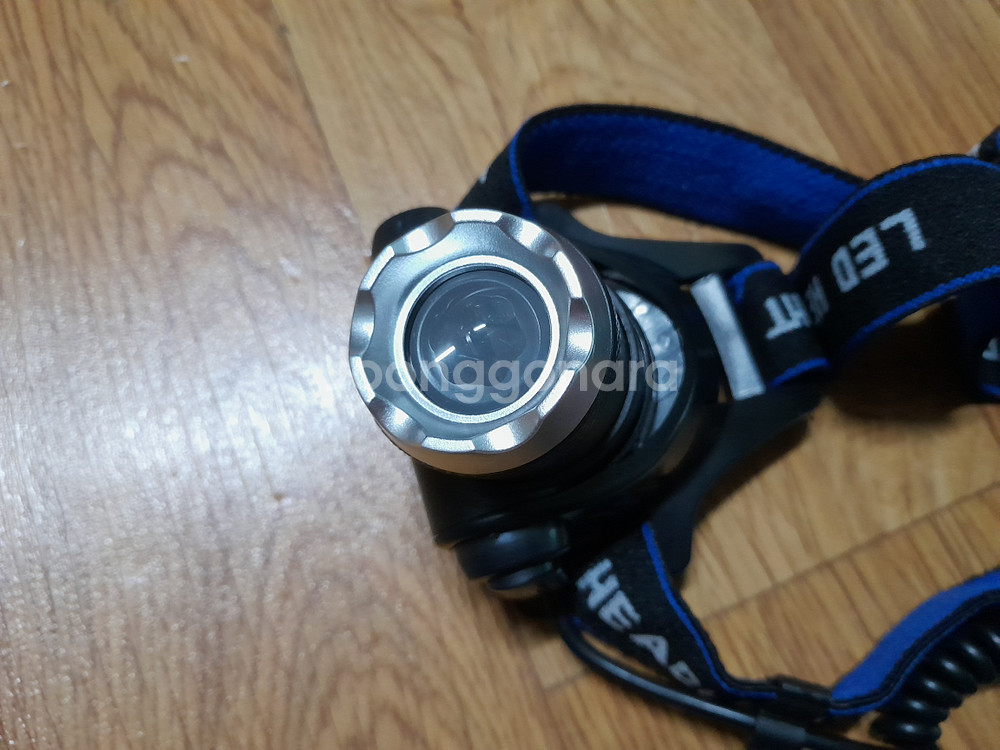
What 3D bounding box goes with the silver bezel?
[{"bbox_3d":[-0.004,-0.006,0.117,0.043,0.011,0.043,-23,76,10],"label":"silver bezel"}]

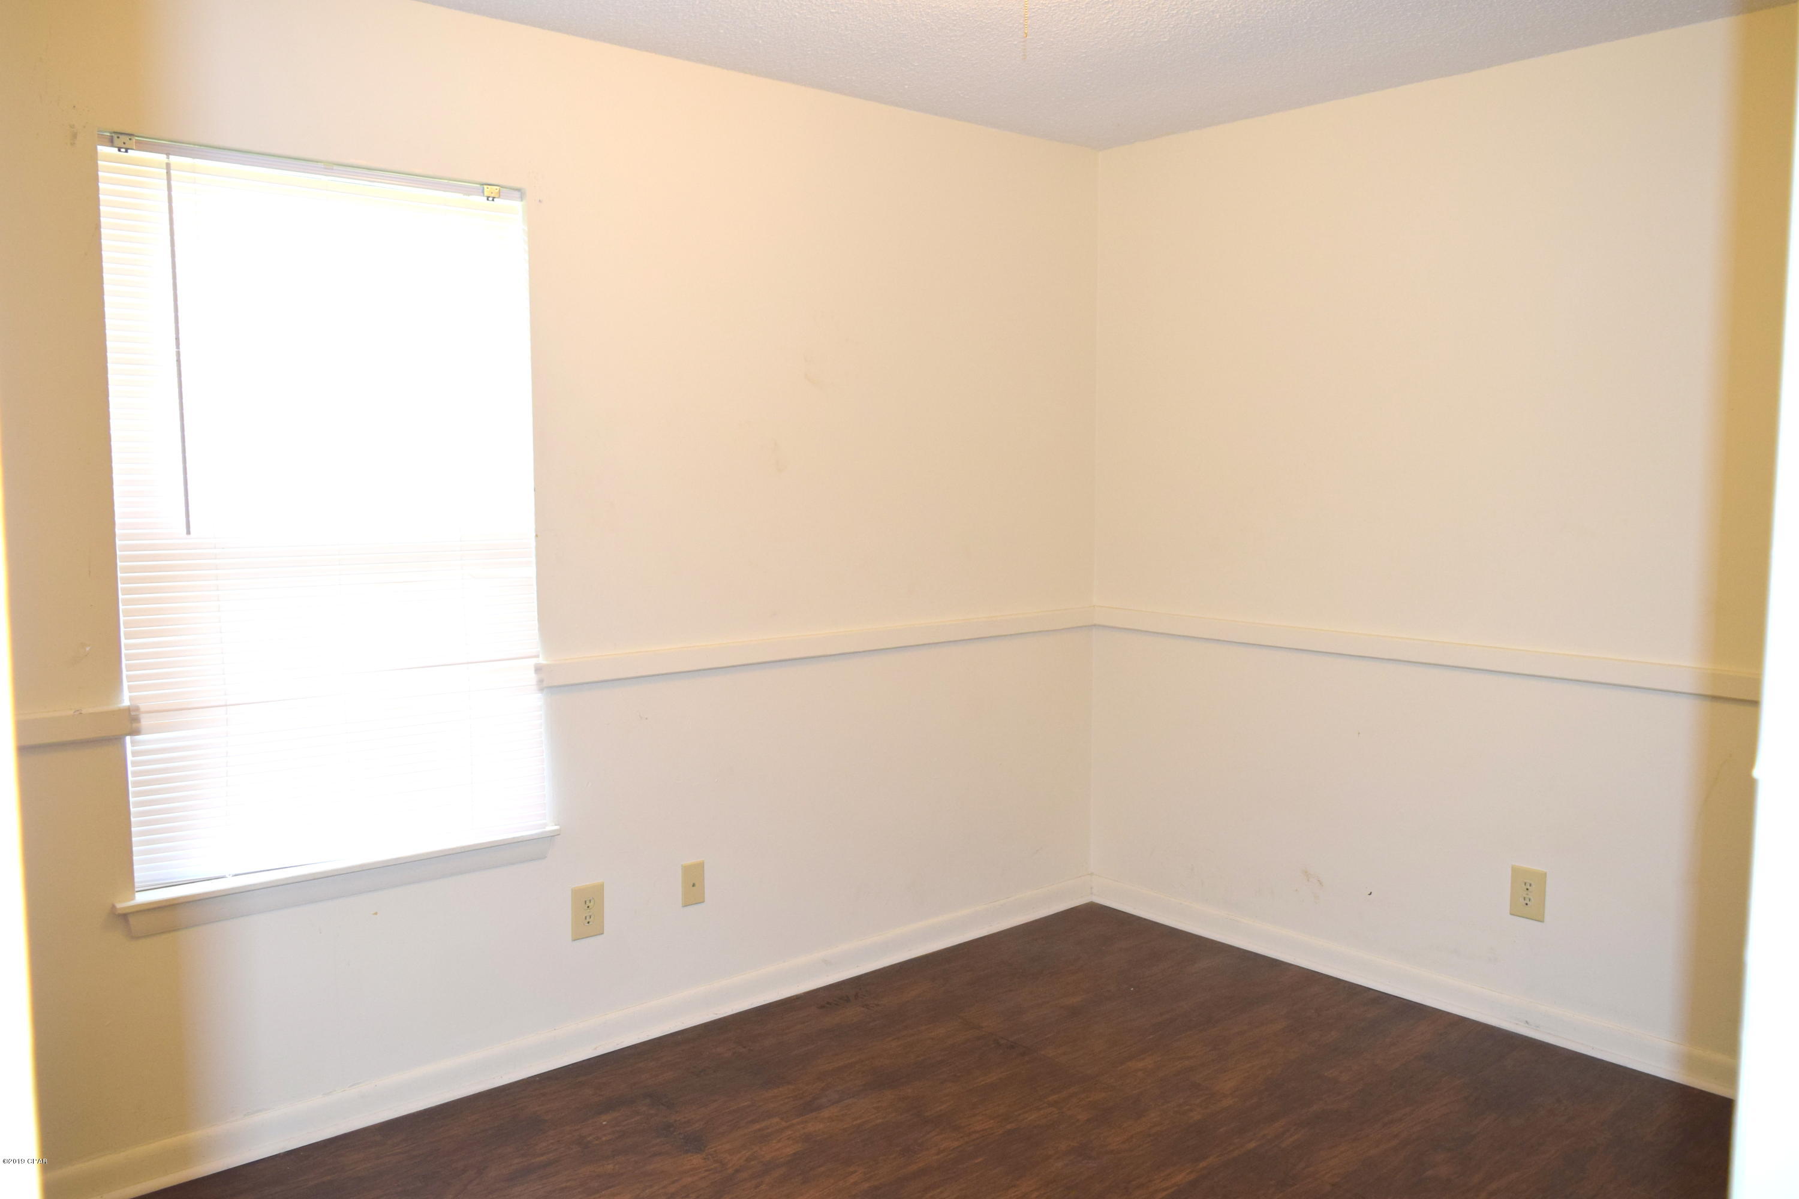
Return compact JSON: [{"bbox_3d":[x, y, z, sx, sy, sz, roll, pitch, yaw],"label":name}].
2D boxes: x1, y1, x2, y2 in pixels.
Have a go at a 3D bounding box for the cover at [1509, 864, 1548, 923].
[{"bbox_3d":[1.613,0.753,3.457,0.008,0.133,0.088,-5,8,-42],"label":"cover"}]

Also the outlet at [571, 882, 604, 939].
[{"bbox_3d":[-0.768,0.768,3.325,0.088,0.133,0.008,-5,7,-40],"label":"outlet"}]

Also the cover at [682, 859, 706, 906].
[{"bbox_3d":[-0.538,0.741,3.516,0.070,0.114,0.008,-5,7,-40],"label":"cover"}]

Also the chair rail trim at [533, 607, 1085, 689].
[{"bbox_3d":[-0.099,0.118,3.810,1.960,0.060,0.022,-5,7,-40],"label":"chair rail trim"}]

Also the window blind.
[{"bbox_3d":[-1.196,-0.172,2.901,0.860,1.480,0.030,-5,7,-40],"label":"window blind"}]

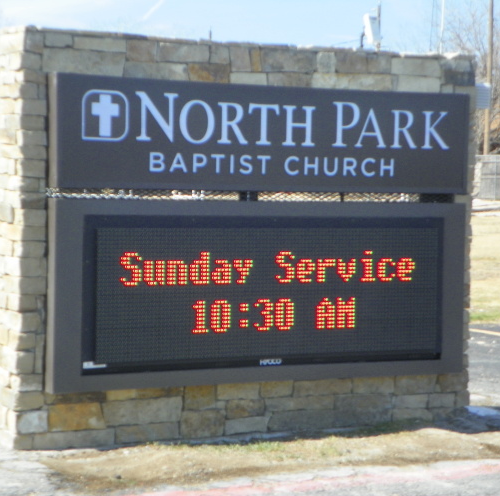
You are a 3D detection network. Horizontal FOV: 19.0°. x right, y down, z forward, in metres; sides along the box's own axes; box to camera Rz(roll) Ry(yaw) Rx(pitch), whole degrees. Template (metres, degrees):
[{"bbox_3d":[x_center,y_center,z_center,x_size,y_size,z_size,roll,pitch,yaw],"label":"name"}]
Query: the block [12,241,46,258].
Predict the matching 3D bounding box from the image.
[{"bbox_3d":[-1.024,0.005,6.920,0.116,0.076,0.130,0,2,-27],"label":"block"}]

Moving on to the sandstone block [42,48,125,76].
[{"bbox_3d":[-0.821,-0.891,7.204,0.423,0.118,0.120,0,2,-28],"label":"sandstone block"}]

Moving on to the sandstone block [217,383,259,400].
[{"bbox_3d":[-0.082,0.733,7.774,0.253,0.095,0.130,0,2,-27],"label":"sandstone block"}]

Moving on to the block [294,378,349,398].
[{"bbox_3d":[0.358,0.731,7.893,0.358,0.088,0.120,0,2,-28],"label":"block"}]

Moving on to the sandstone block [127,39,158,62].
[{"bbox_3d":[-0.536,-0.936,7.113,0.157,0.108,0.100,0,2,-27],"label":"sandstone block"}]

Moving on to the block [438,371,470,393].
[{"bbox_3d":[1.108,0.737,8.382,0.215,0.127,0.130,0,2,-27],"label":"block"}]

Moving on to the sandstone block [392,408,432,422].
[{"bbox_3d":[0.859,0.910,8.163,0.266,0.074,0.120,0,2,-28],"label":"sandstone block"}]

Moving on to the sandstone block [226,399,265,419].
[{"bbox_3d":[-0.050,0.833,7.795,0.228,0.093,0.130,0,2,-27],"label":"sandstone block"}]

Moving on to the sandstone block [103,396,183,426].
[{"bbox_3d":[-0.560,0.820,7.534,0.428,0.128,0.130,0,2,-27],"label":"sandstone block"}]

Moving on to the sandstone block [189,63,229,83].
[{"bbox_3d":[-0.230,-0.875,7.515,0.229,0.098,0.120,0,2,-28],"label":"sandstone block"}]

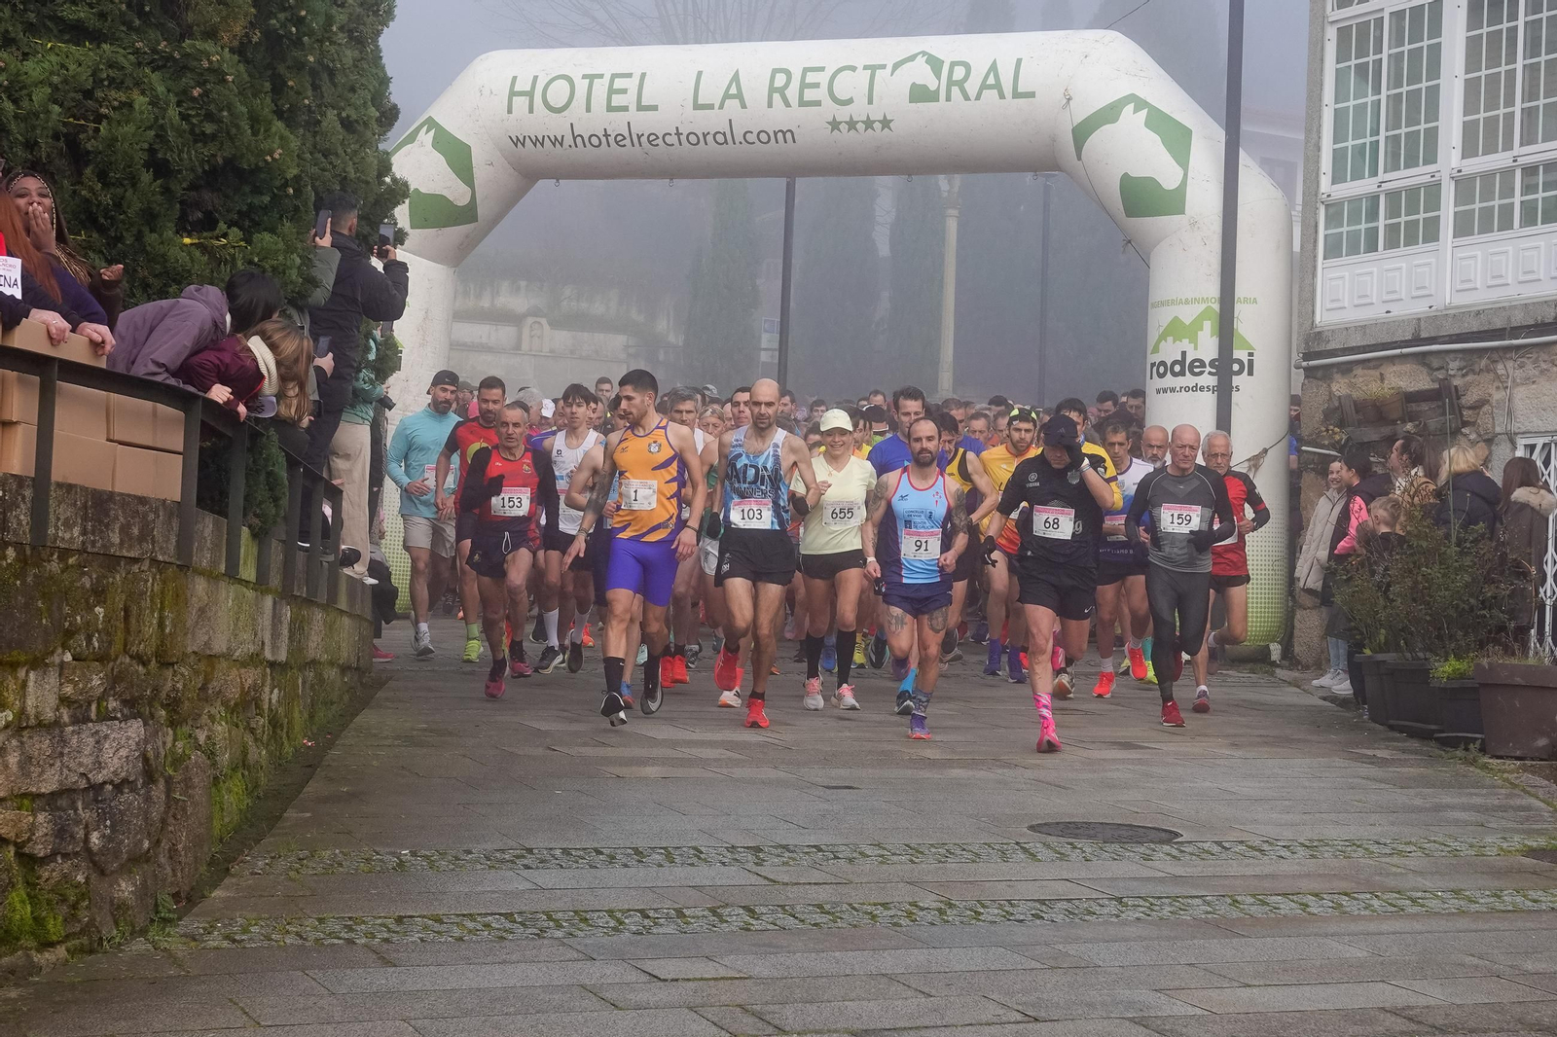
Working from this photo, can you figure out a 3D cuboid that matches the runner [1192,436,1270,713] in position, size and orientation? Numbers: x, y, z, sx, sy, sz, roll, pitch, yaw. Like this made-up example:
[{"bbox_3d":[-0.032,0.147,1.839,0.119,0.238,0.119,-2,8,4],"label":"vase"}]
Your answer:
[{"bbox_3d":[2.593,0.300,15.800,0.550,1.640,0.720,2,-3,12],"label":"runner"}]

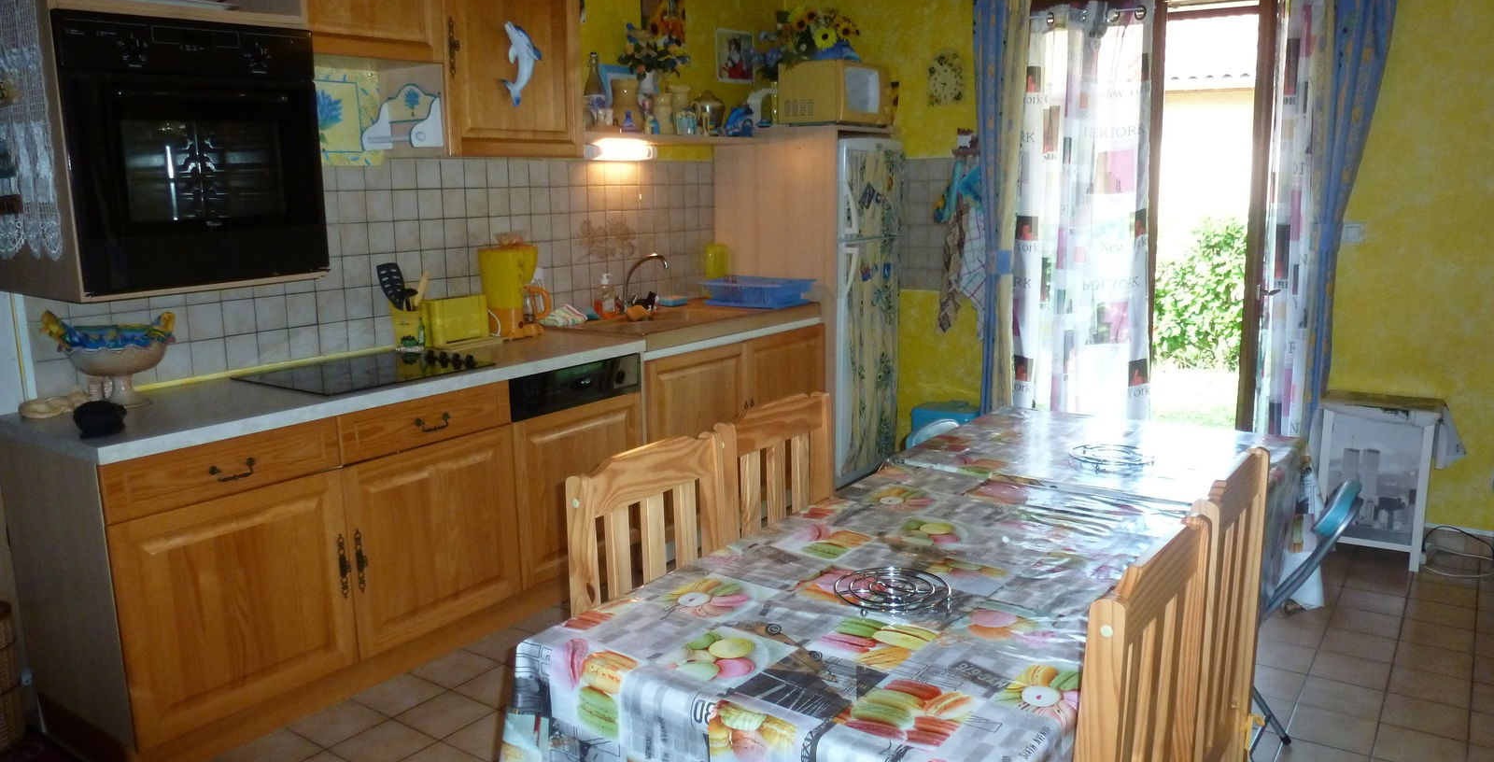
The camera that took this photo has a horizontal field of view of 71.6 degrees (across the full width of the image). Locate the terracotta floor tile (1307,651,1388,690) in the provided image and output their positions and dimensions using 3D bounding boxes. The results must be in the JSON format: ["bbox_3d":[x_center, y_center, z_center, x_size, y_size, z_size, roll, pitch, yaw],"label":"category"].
[{"bbox_3d":[1.671,0.802,2.879,0.192,0.010,0.192,6,12,36],"label":"terracotta floor tile"}]

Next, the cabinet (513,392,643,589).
[{"bbox_3d":[-0.782,0.331,3.684,0.580,0.554,0.610,7,13,35],"label":"cabinet"}]

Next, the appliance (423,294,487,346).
[{"bbox_3d":[-1.075,-0.223,3.758,0.120,0.160,0.250,6,12,36],"label":"appliance"}]

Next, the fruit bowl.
[{"bbox_3d":[-1.671,-0.053,2.736,0.335,0.240,0.225,-8,12,-31],"label":"fruit bowl"}]

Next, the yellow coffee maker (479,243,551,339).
[{"bbox_3d":[-0.883,-0.336,3.933,0.160,0.340,0.220,6,12,36],"label":"yellow coffee maker"}]

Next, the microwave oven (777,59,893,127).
[{"bbox_3d":[0.417,-1.343,4.900,0.345,0.272,0.470,6,12,36],"label":"microwave oven"}]

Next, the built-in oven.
[{"bbox_3d":[-1.460,-0.544,2.563,0.550,0.605,0.595,6,12,36],"label":"built-in oven"}]

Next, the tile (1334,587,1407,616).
[{"bbox_3d":[2.087,0.741,3.466,0.195,0.010,0.195,7,13,35],"label":"tile"}]

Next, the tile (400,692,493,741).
[{"bbox_3d":[-0.824,0.914,2.832,0.195,0.010,0.195,7,13,35],"label":"tile"}]

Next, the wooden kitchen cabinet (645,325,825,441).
[{"bbox_3d":[-0.236,0.134,4.419,0.580,0.654,1.220,7,13,35],"label":"wooden kitchen cabinet"}]

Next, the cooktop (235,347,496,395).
[{"bbox_3d":[-1.175,-0.048,3.198,0.525,0.040,0.585,6,12,36],"label":"cooktop"}]

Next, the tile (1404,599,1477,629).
[{"bbox_3d":[2.169,0.727,3.240,0.192,0.010,0.192,6,12,36],"label":"tile"}]

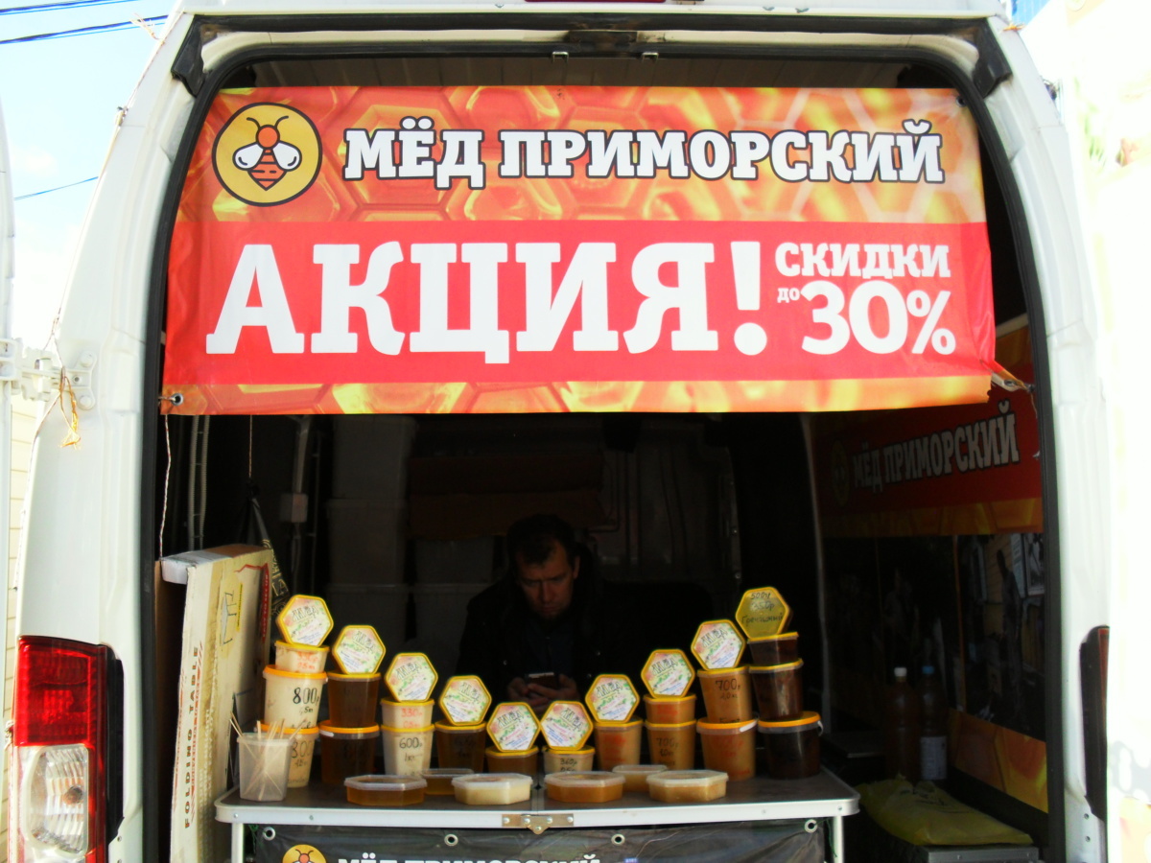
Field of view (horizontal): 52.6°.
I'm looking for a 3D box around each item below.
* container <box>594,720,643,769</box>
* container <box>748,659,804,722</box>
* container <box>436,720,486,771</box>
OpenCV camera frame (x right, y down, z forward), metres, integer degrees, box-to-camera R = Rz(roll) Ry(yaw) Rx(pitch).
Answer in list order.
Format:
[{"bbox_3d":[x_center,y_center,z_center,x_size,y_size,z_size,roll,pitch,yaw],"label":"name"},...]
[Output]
[{"bbox_3d":[0.088,0.647,2.360,0.102,0.112,0.100,1,-5,-10],"label":"container"},{"bbox_3d":[0.425,0.543,2.435,0.099,0.112,0.112,-5,-5,-5],"label":"container"},{"bbox_3d":[-0.248,0.690,2.510,0.112,0.112,0.098,1,-5,-3],"label":"container"}]

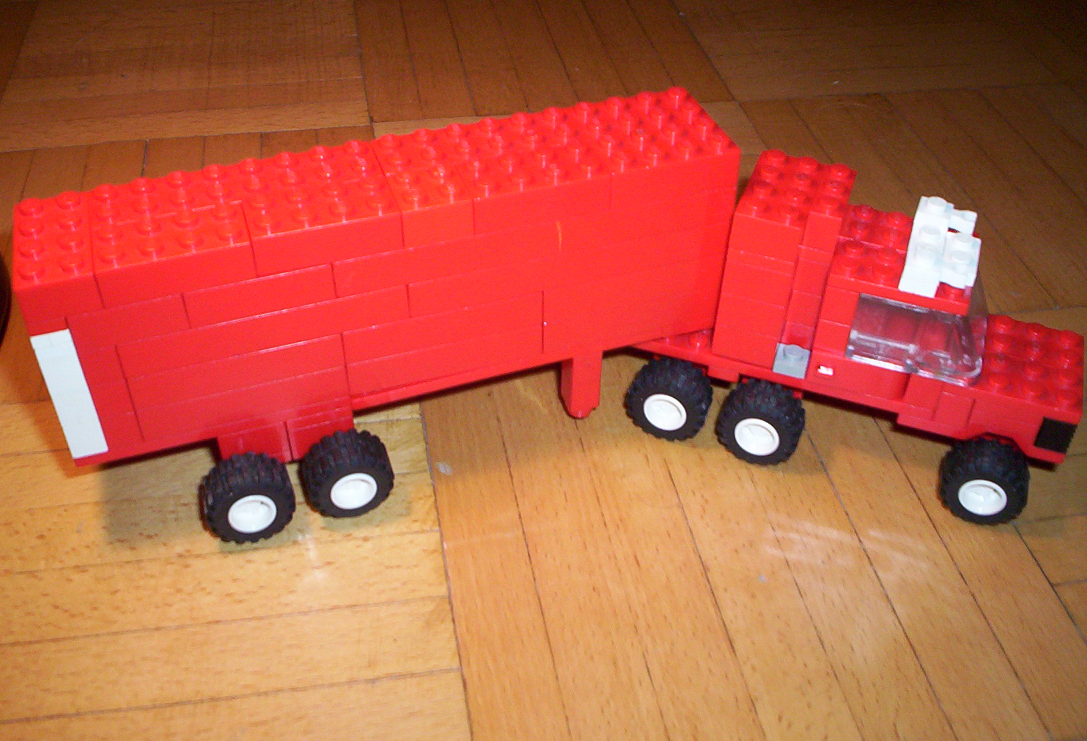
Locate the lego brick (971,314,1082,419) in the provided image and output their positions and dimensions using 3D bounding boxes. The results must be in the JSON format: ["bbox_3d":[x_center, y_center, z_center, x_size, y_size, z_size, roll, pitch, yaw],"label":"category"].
[{"bbox_3d":[0.117,-0.002,0.293,0.029,0.005,0.032,15,41,14],"label":"lego brick"}]

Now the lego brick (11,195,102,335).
[{"bbox_3d":[-0.104,-0.024,0.255,0.016,0.013,0.032,-12,42,-13],"label":"lego brick"}]

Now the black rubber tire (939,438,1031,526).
[{"bbox_3d":[0.110,0.027,0.295,0.021,0.021,0.012,14,41,14],"label":"black rubber tire"}]

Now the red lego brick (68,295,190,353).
[{"bbox_3d":[-0.090,-0.015,0.258,0.024,0.010,0.013,-12,42,-14],"label":"red lego brick"}]

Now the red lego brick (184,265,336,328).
[{"bbox_3d":[-0.063,-0.020,0.264,0.032,0.010,0.013,-12,42,-14],"label":"red lego brick"}]

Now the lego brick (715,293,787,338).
[{"bbox_3d":[0.056,-0.022,0.303,0.016,0.011,0.026,14,41,14],"label":"lego brick"}]

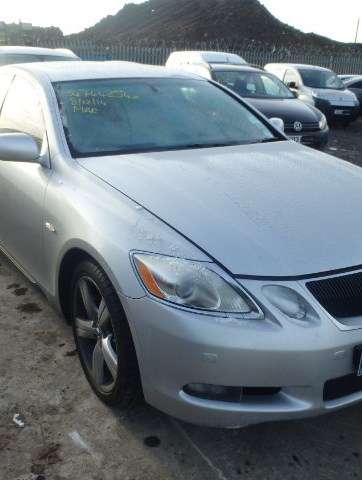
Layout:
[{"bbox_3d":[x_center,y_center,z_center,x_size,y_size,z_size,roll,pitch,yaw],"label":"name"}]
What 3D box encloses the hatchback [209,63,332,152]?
[{"bbox_3d":[0.992,-2.379,9.374,1.750,1.480,4.170,-5,19,-20],"label":"hatchback"}]

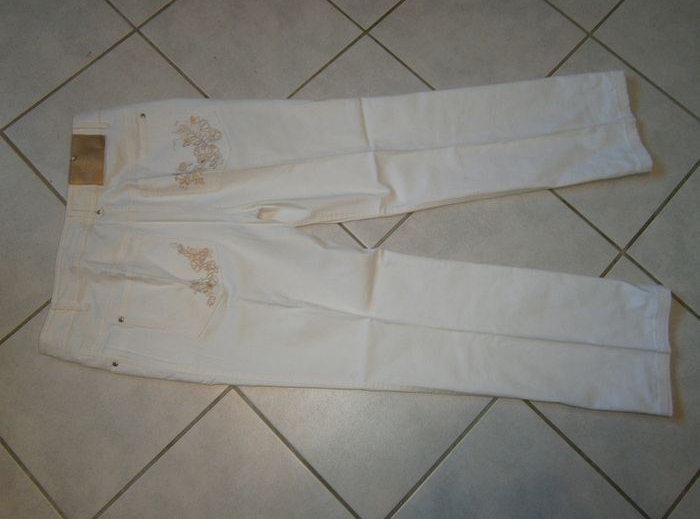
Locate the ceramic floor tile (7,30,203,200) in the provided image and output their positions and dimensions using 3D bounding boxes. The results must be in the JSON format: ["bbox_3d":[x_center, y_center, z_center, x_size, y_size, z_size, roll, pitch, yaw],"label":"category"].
[{"bbox_3d":[-0.401,-0.224,0.942,0.301,0.009,0.301,44,78,9],"label":"ceramic floor tile"}]

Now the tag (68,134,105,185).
[{"bbox_3d":[-0.453,-0.172,0.908,0.058,0.005,0.094,-1,75,-2],"label":"tag"}]

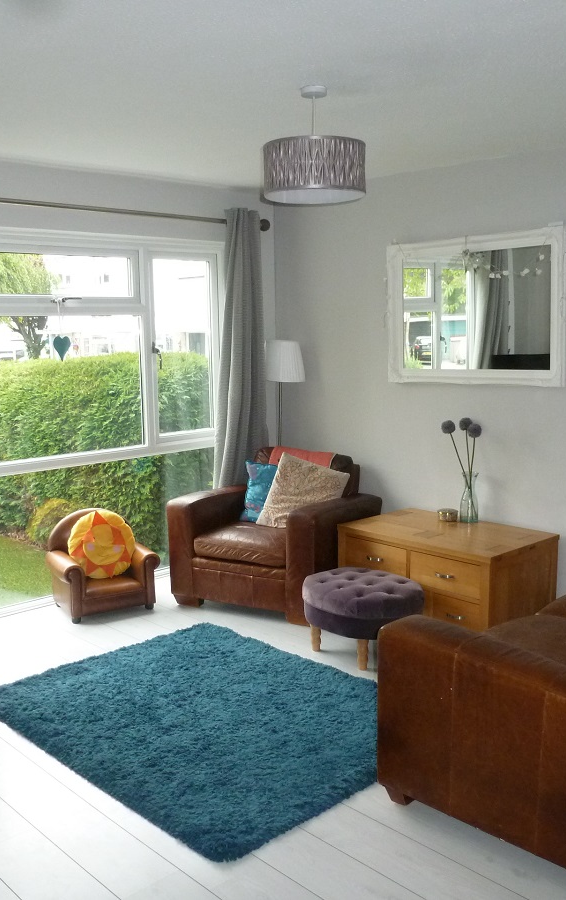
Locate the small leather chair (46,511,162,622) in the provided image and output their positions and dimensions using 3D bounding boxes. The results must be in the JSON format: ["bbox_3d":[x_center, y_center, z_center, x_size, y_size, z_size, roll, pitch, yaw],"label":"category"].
[{"bbox_3d":[-0.985,0.604,4.544,0.530,0.530,0.400,-6,10,-29],"label":"small leather chair"}]

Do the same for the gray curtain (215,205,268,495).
[{"bbox_3d":[-0.283,-0.364,5.224,0.470,2.180,0.150,-9,12,-43],"label":"gray curtain"}]

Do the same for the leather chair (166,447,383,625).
[{"bbox_3d":[-0.005,0.426,4.737,0.880,0.790,0.950,3,10,28],"label":"leather chair"}]

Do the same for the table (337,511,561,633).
[{"bbox_3d":[0.856,0.650,4.380,0.622,0.462,0.951,-8,11,-43],"label":"table"}]

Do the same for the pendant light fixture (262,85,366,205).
[{"bbox_3d":[0.113,-1.115,3.017,0.370,0.373,0.370,-1,8,0],"label":"pendant light fixture"}]

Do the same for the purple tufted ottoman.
[{"bbox_3d":[0.375,0.773,3.892,0.575,0.335,0.575,-1,8,0],"label":"purple tufted ottoman"}]

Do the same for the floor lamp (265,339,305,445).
[{"bbox_3d":[0.003,0.022,5.357,0.291,1.467,0.291,-8,11,-43],"label":"floor lamp"}]

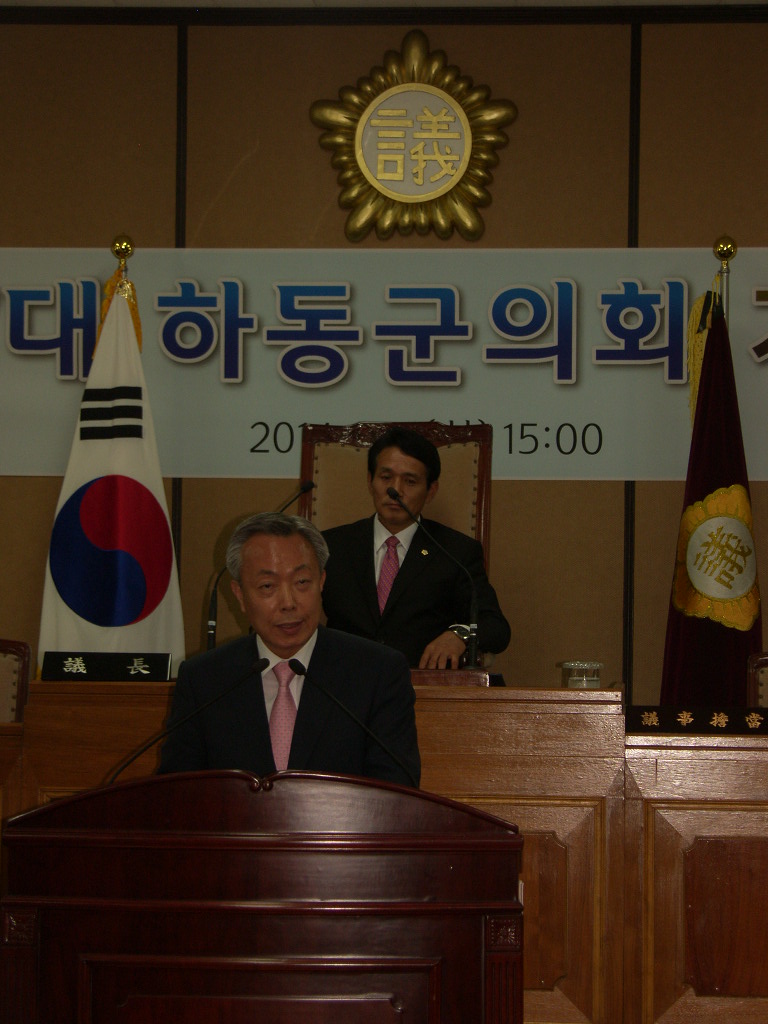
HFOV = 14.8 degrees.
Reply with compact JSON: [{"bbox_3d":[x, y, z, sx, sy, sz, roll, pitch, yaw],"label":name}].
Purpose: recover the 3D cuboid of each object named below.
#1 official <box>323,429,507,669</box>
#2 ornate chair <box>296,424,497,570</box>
[{"bbox_3d":[0.049,0.440,6.909,0.540,1.280,0.820,0,-1,14],"label":"official"},{"bbox_3d":[0.020,0.427,7.189,0.580,1.300,0.680,1,-1,7],"label":"ornate chair"}]

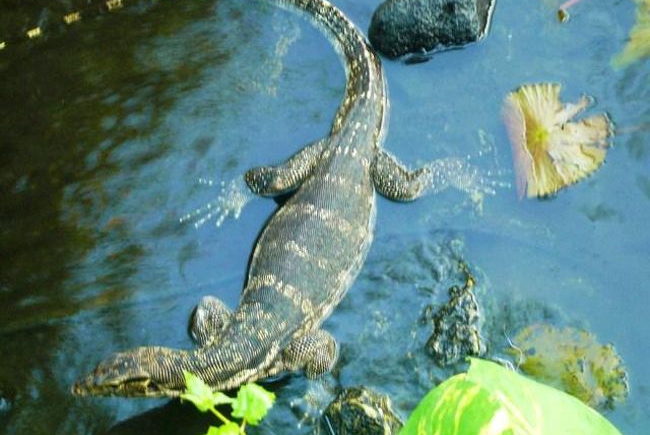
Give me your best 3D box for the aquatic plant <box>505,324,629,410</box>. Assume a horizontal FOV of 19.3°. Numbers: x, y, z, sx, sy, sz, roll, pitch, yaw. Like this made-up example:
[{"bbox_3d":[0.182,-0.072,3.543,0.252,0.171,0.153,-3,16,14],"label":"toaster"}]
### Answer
[{"bbox_3d":[0.297,0.187,2.343,0.152,0.030,0.140,0,50,0],"label":"aquatic plant"}]

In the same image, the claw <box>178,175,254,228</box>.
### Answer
[{"bbox_3d":[-0.144,-0.020,2.517,0.107,0.027,0.080,-22,53,-18],"label":"claw"}]

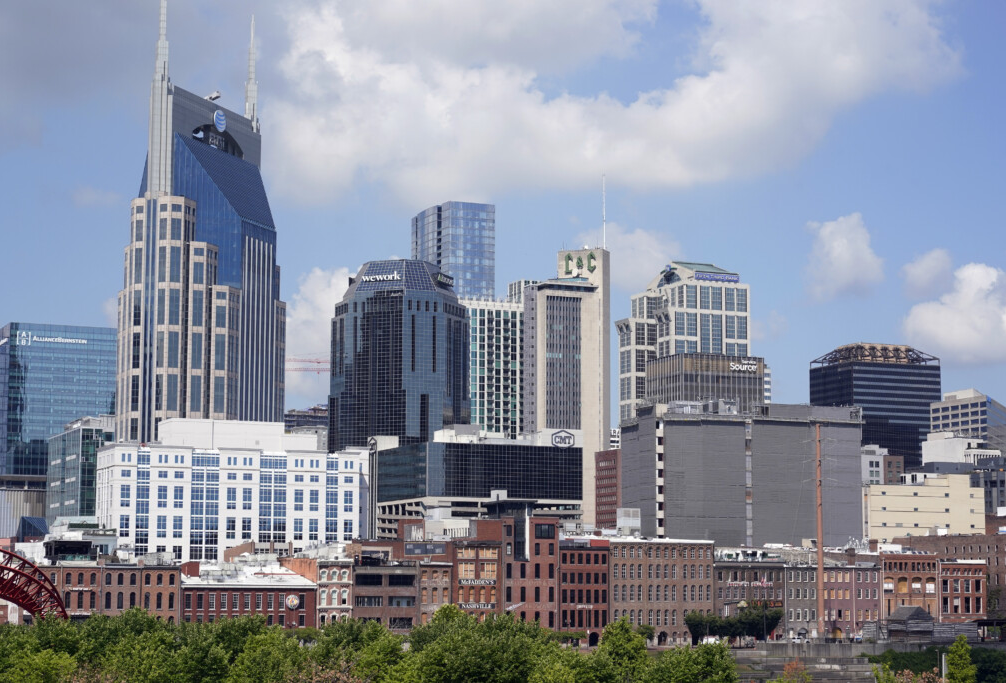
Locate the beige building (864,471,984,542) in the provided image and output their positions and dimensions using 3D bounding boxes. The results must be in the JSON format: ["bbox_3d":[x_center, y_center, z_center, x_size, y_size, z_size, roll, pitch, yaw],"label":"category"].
[{"bbox_3d":[111.840,55.030,569.600,41.000,32.000,28.000,3,-8,-24],"label":"beige building"}]

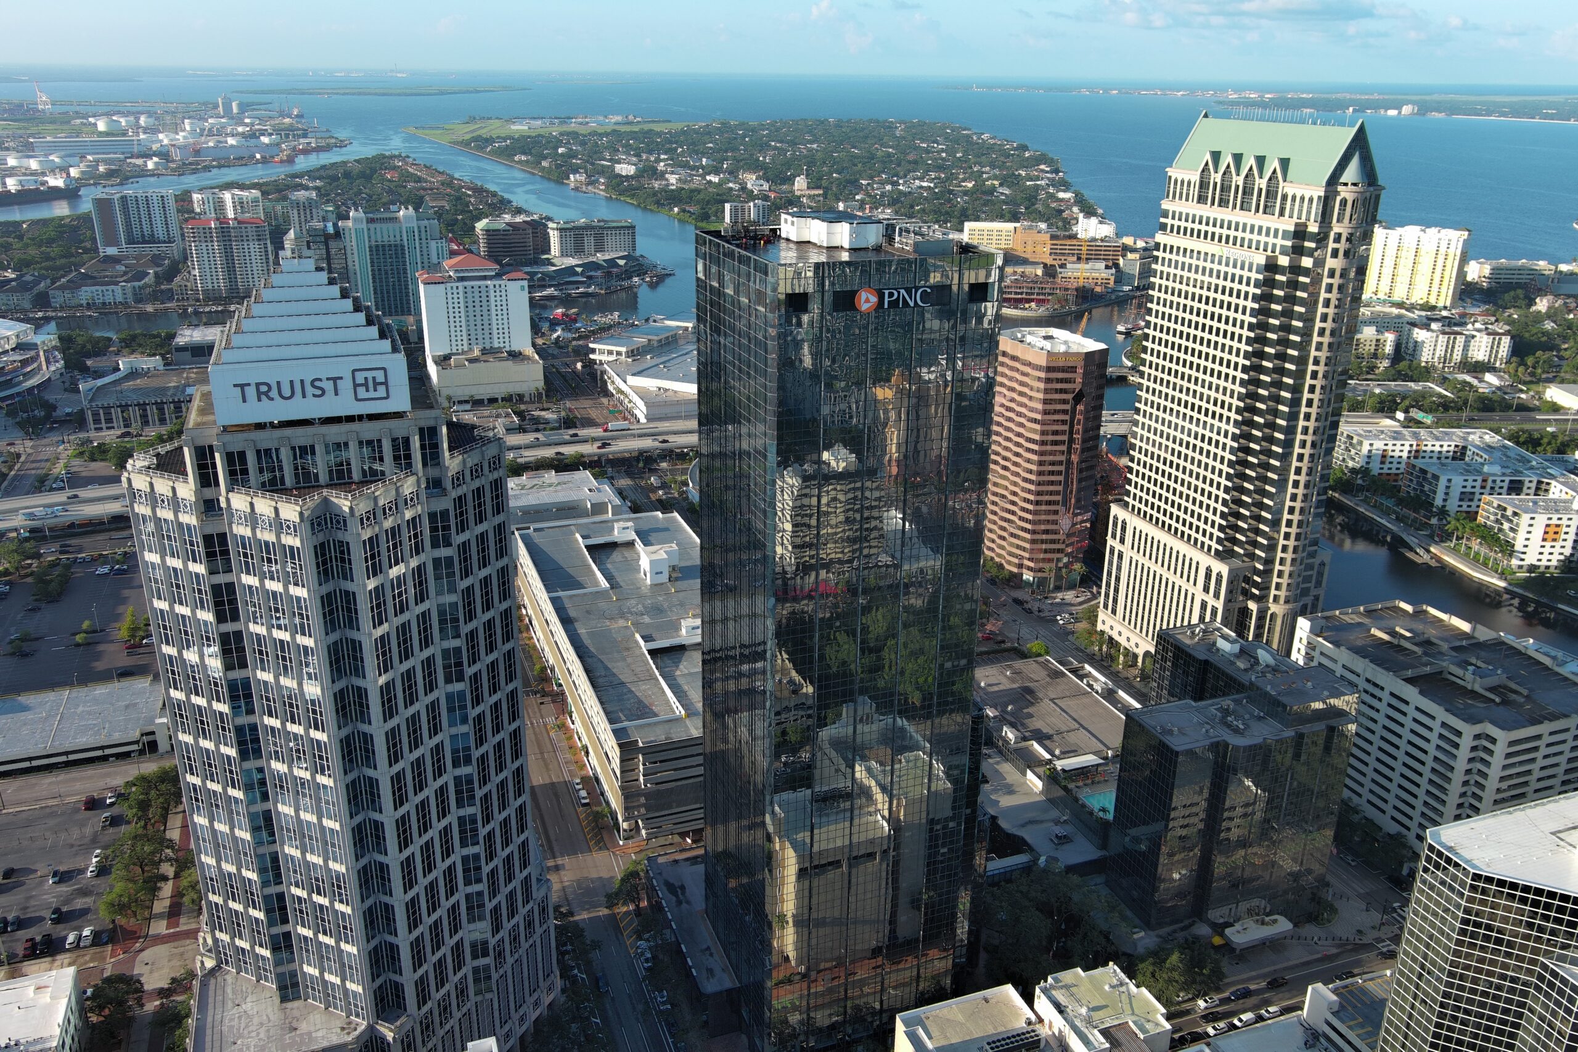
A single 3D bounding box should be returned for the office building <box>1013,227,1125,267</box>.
[{"bbox_3d":[281.390,-281.940,1279.190,108.000,33.000,60.000,6,21,13],"label":"office building"}]

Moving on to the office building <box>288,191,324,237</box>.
[{"bbox_3d":[-480.740,-300.440,1262.090,31.000,62.000,26.000,-7,21,-20],"label":"office building"}]

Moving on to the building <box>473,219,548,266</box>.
[{"bbox_3d":[-272.190,-283.100,1258.750,66.000,36.500,45.000,-7,21,-20],"label":"building"}]

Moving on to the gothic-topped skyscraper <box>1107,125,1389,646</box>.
[{"bbox_3d":[134.820,-32.730,385.050,39.270,174.560,62.640,-7,21,-20],"label":"gothic-topped skyscraper"}]

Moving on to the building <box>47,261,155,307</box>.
[{"bbox_3d":[-556.960,-195.400,1034.450,66.000,19.000,82.000,-5,21,-15],"label":"building"}]

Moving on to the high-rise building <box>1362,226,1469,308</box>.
[{"bbox_3d":[544.870,-226.500,1103.070,69.000,66.000,25.000,15,24,34],"label":"high-rise building"}]

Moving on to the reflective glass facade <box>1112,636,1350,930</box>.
[{"bbox_3d":[101.270,58.670,314.350,51.000,53.500,46.500,-7,21,-21],"label":"reflective glass facade"}]

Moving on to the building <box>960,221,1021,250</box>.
[{"bbox_3d":[209.530,-296.890,1325.610,53.000,38.000,28.000,2,20,2],"label":"building"}]

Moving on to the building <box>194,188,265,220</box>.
[{"bbox_3d":[-635.300,-355.660,1443.420,72.000,45.000,28.000,0,20,-3],"label":"building"}]

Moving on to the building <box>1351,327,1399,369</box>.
[{"bbox_3d":[400.010,-125.360,876.450,31.000,27.000,20.000,5,20,11],"label":"building"}]

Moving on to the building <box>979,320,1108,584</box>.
[{"bbox_3d":[96.810,-26.620,491.500,29.500,92.500,46.500,-7,21,-21],"label":"building"}]

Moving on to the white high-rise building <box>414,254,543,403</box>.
[{"bbox_3d":[-185.180,-121.010,763.840,61.000,79.000,69.000,-7,21,-20],"label":"white high-rise building"}]

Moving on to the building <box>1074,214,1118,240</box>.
[{"bbox_3d":[341.220,-329.710,1413.560,44.000,32.000,28.000,6,21,13],"label":"building"}]

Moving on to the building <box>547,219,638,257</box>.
[{"bbox_3d":[-201.830,-297.250,1313.260,80.000,36.000,38.000,-6,21,-19],"label":"building"}]

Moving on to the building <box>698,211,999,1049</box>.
[{"bbox_3d":[8.350,22.140,250.210,41.500,163.500,43.200,-7,21,-21],"label":"building"}]

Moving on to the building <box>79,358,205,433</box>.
[{"bbox_3d":[-350.970,-73.250,709.610,66.000,17.000,74.000,-7,21,-20],"label":"building"}]

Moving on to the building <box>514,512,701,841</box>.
[{"bbox_3d":[-42.470,37.420,400.670,61.640,28.000,165.730,-7,21,-20],"label":"building"}]

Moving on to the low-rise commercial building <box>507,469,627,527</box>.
[{"bbox_3d":[-100.300,-8.960,554.350,53.000,12.000,52.000,-7,21,-21],"label":"low-rise commercial building"}]

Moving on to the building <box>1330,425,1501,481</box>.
[{"bbox_3d":[303.420,-32.550,612.700,70.000,22.000,21.000,0,20,-2],"label":"building"}]

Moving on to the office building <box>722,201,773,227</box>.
[{"bbox_3d":[-52.950,-387.000,1577.450,54.000,28.000,22.000,-3,20,-11],"label":"office building"}]

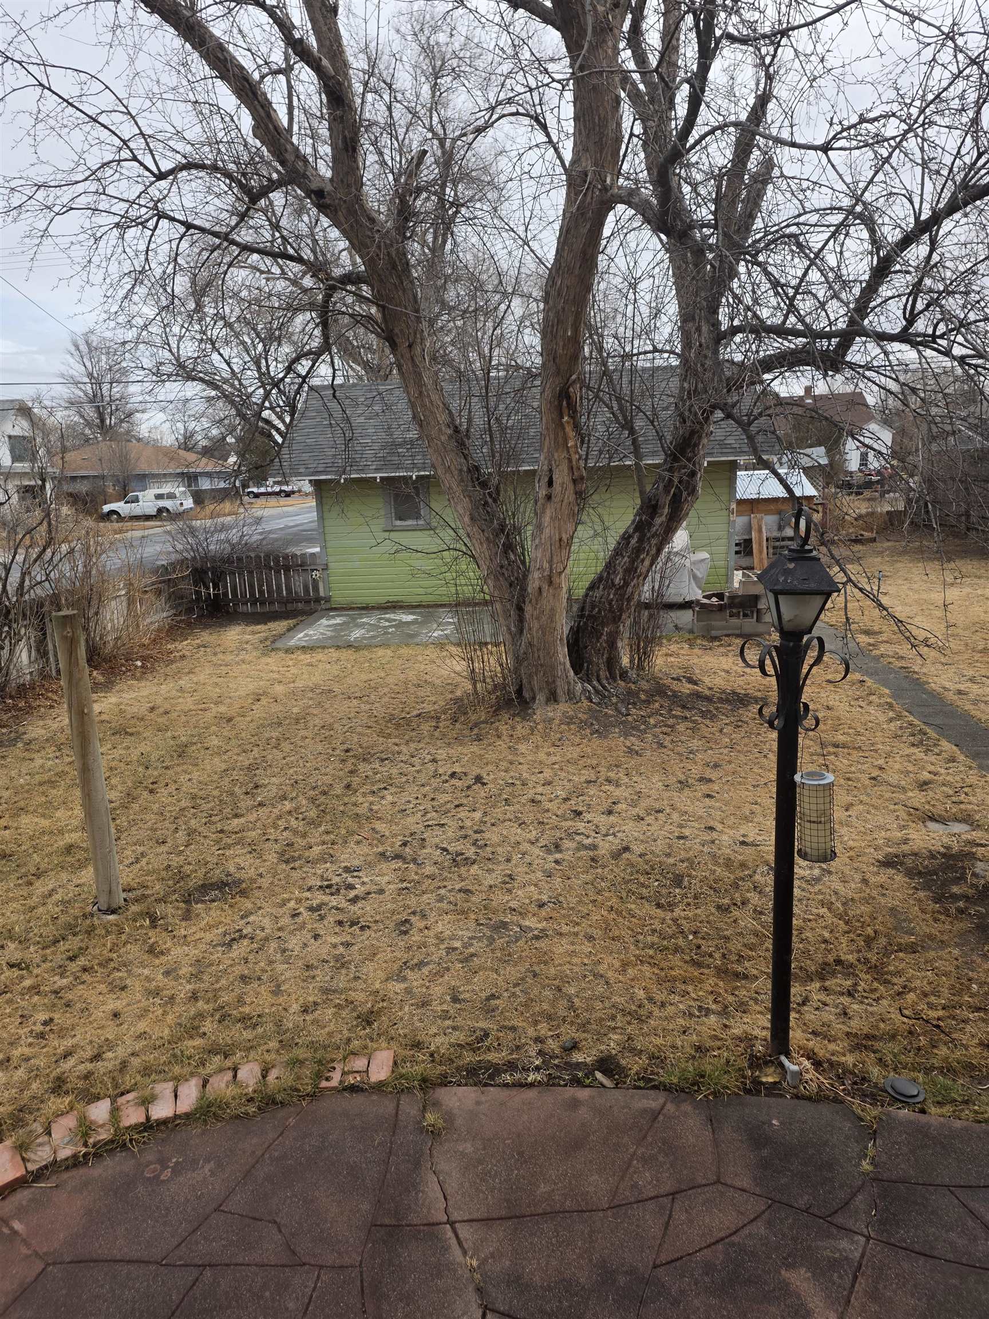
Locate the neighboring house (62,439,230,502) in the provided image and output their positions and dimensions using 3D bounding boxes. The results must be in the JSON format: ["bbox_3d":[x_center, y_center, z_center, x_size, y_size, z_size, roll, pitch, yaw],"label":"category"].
[{"bbox_3d":[-26.128,-14.097,66.248,13.500,4.800,9.500,-2,13,5],"label":"neighboring house"}]

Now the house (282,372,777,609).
[{"bbox_3d":[0.640,-3.559,17.288,8.367,3.989,5.998,-2,13,5],"label":"house"}]

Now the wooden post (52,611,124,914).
[{"bbox_3d":[-2.274,0.605,4.904,0.135,1.773,0.135,-2,13,0],"label":"wooden post"}]

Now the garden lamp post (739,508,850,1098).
[{"bbox_3d":[1.124,0.555,3.346,0.380,2.258,0.380,-1,13,9],"label":"garden lamp post"}]

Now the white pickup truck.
[{"bbox_3d":[-20.100,-8.920,50.578,4.800,1.720,1.750,-2,13,3],"label":"white pickup truck"}]

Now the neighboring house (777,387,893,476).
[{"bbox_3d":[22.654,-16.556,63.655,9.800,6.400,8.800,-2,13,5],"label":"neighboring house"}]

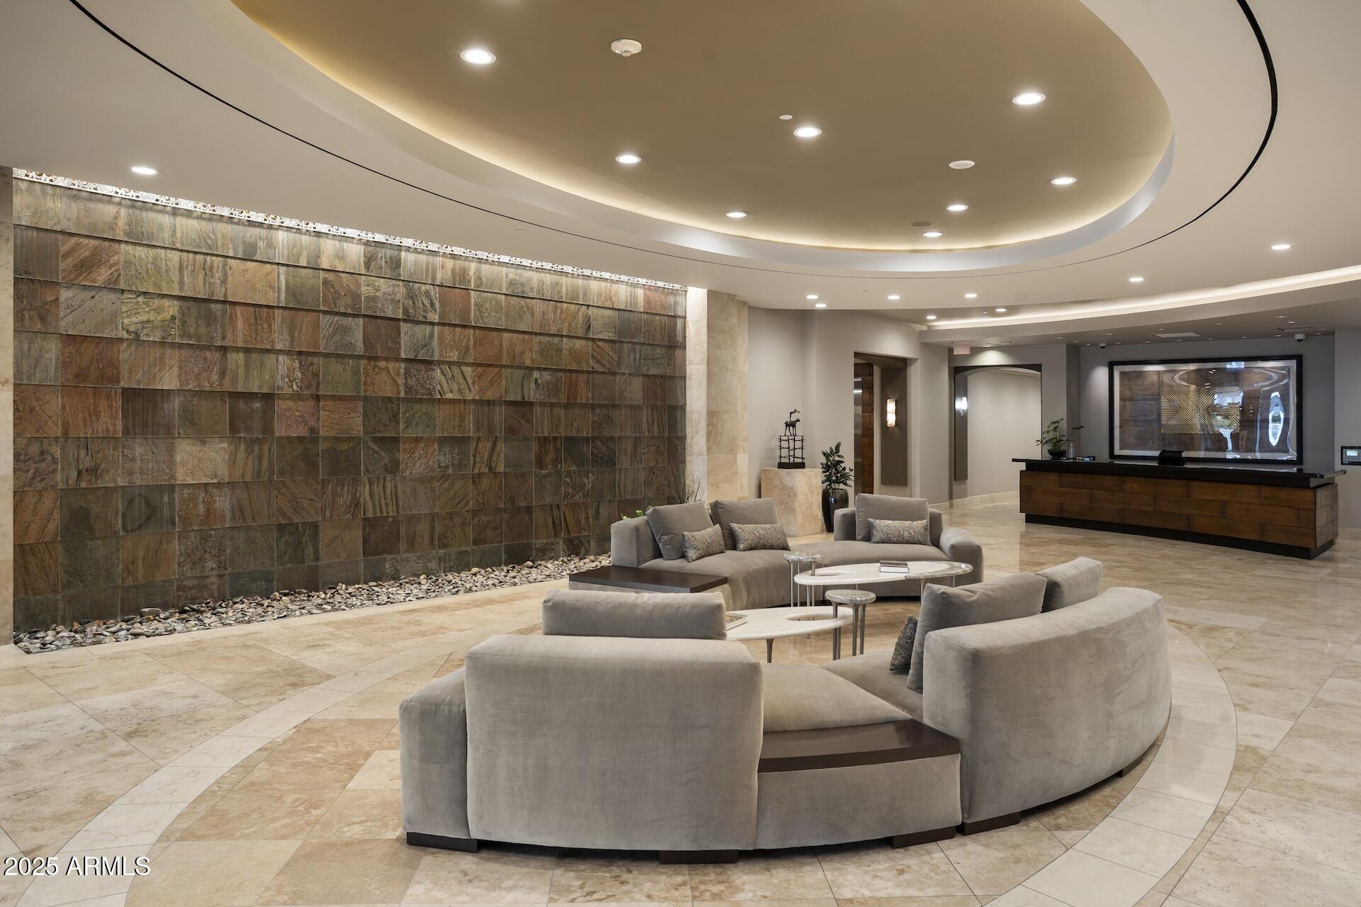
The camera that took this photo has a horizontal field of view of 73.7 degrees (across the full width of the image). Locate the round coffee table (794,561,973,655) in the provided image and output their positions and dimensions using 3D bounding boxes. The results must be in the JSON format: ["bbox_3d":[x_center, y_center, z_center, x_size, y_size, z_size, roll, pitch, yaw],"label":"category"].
[{"bbox_3d":[1.530,1.110,6.920,1.670,0.430,0.765,0,1,-21],"label":"round coffee table"}]

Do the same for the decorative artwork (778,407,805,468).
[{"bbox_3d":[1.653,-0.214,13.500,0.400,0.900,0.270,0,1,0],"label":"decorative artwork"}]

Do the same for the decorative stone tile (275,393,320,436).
[{"bbox_3d":[-3.444,-0.345,8.170,0.020,0.395,0.400,2,2,44],"label":"decorative stone tile"}]

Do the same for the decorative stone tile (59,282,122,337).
[{"bbox_3d":[-4.391,-1.054,6.752,0.020,0.375,0.400,1,1,39],"label":"decorative stone tile"}]

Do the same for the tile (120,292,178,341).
[{"bbox_3d":[-4.272,-1.105,7.304,0.030,0.388,0.405,0,1,41],"label":"tile"}]

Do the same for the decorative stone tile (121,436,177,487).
[{"bbox_3d":[-4.272,0.060,7.304,0.030,0.388,0.405,0,1,41],"label":"decorative stone tile"}]

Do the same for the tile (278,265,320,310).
[{"bbox_3d":[-3.356,-1.457,7.972,0.020,0.375,0.400,1,2,41],"label":"tile"}]

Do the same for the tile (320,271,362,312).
[{"bbox_3d":[-3.091,-1.464,8.272,0.020,0.375,0.400,1,2,42],"label":"tile"}]

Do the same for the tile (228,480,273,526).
[{"bbox_3d":[-3.618,0.425,7.670,0.020,0.375,0.400,1,2,41],"label":"tile"}]

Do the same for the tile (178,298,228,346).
[{"bbox_3d":[-3.990,-1.100,7.576,0.020,0.395,0.400,2,2,44],"label":"tile"}]

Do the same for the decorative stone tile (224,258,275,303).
[{"bbox_3d":[-3.732,-1.505,7.922,0.030,0.388,0.405,1,1,42],"label":"decorative stone tile"}]

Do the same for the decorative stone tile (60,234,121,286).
[{"bbox_3d":[-4.538,-1.492,6.993,0.030,0.388,0.405,0,1,40],"label":"decorative stone tile"}]

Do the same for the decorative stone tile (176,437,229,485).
[{"bbox_3d":[-3.878,0.057,7.366,0.020,0.375,0.400,1,2,40],"label":"decorative stone tile"}]

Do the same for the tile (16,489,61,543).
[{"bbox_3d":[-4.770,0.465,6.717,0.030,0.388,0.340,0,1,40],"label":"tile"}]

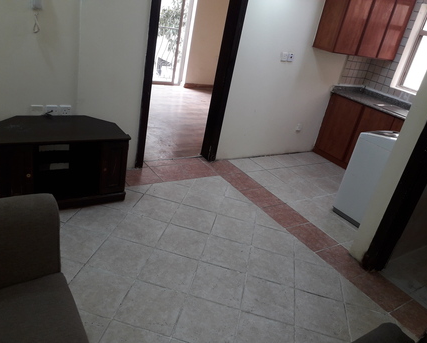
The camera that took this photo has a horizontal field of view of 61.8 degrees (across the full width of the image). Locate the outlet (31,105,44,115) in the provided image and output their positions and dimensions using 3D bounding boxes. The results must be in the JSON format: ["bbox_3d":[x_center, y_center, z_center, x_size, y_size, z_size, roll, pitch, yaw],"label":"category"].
[{"bbox_3d":[-1.384,-0.477,2.800,0.086,0.086,0.025,-6,30,-34],"label":"outlet"}]

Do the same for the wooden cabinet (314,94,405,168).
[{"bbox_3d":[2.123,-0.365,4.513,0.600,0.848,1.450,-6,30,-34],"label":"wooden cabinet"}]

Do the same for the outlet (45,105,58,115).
[{"bbox_3d":[-1.292,-0.486,2.862,0.086,0.086,0.025,-6,30,-34],"label":"outlet"}]

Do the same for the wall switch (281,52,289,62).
[{"bbox_3d":[0.787,-1.272,3.952,0.086,0.086,0.030,-6,30,-34],"label":"wall switch"}]

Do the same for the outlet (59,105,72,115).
[{"bbox_3d":[-1.209,-0.495,2.918,0.086,0.086,0.025,-6,30,-34],"label":"outlet"}]

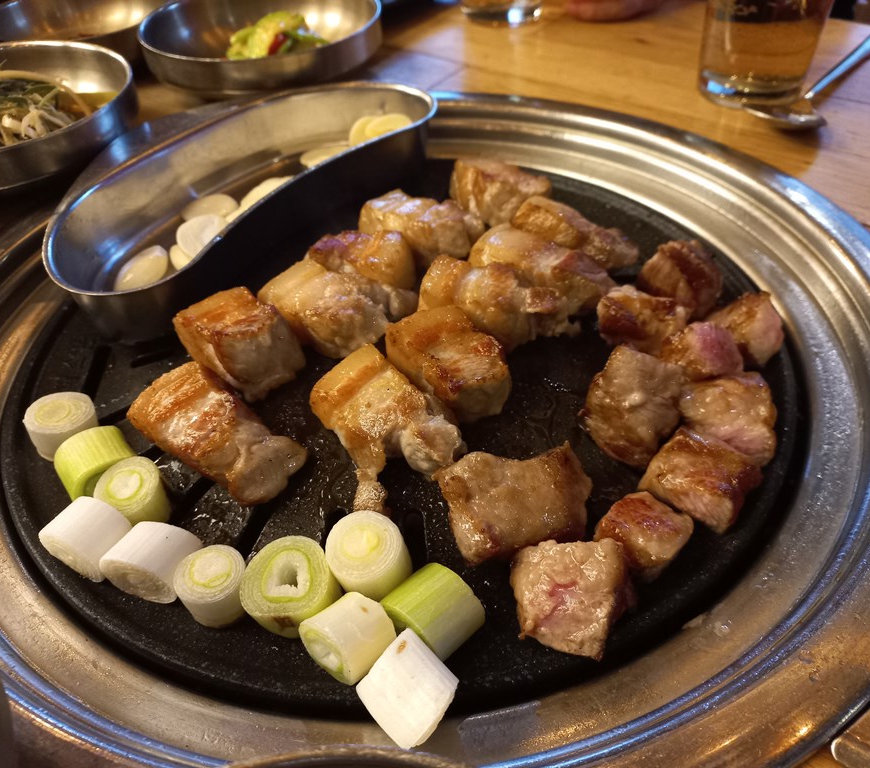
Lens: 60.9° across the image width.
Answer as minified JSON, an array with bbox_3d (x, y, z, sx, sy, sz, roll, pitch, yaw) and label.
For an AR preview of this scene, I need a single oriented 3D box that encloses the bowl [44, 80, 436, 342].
[{"bbox_3d":[-0.099,-0.107,0.395,0.098,0.030,0.238,27,51,25],"label":"bowl"}]

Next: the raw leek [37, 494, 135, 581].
[{"bbox_3d":[-0.112,0.050,0.239,0.024,0.024,0.017,17,47,20],"label":"raw leek"}]

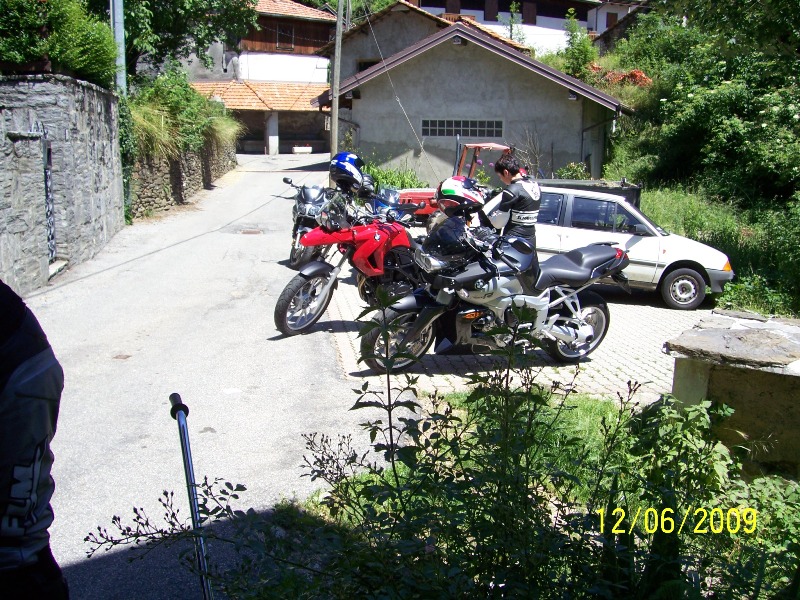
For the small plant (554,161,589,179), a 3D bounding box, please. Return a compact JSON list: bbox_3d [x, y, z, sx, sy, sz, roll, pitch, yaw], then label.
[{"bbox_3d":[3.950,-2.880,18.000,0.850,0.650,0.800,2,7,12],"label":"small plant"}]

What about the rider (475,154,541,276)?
[{"bbox_3d":[0.920,-0.394,6.650,0.520,1.690,0.520,3,8,21],"label":"rider"}]

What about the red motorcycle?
[{"bbox_3d":[-0.100,-0.310,7.020,2.250,1.220,0.860,-3,15,-38],"label":"red motorcycle"}]

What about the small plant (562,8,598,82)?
[{"bbox_3d":[5.500,-7.770,24.000,1.100,2.250,1.100,2,7,13],"label":"small plant"}]

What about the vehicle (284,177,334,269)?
[{"bbox_3d":[-1.170,-1.090,11.850,0.800,1.200,2.100,10,9,7],"label":"vehicle"}]

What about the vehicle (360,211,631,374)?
[{"bbox_3d":[0.785,-0.014,5.750,2.220,1.160,0.840,0,14,-29],"label":"vehicle"}]

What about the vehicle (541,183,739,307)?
[{"bbox_3d":[2.720,-0.765,10.870,3.520,1.370,1.570,6,9,13],"label":"vehicle"}]

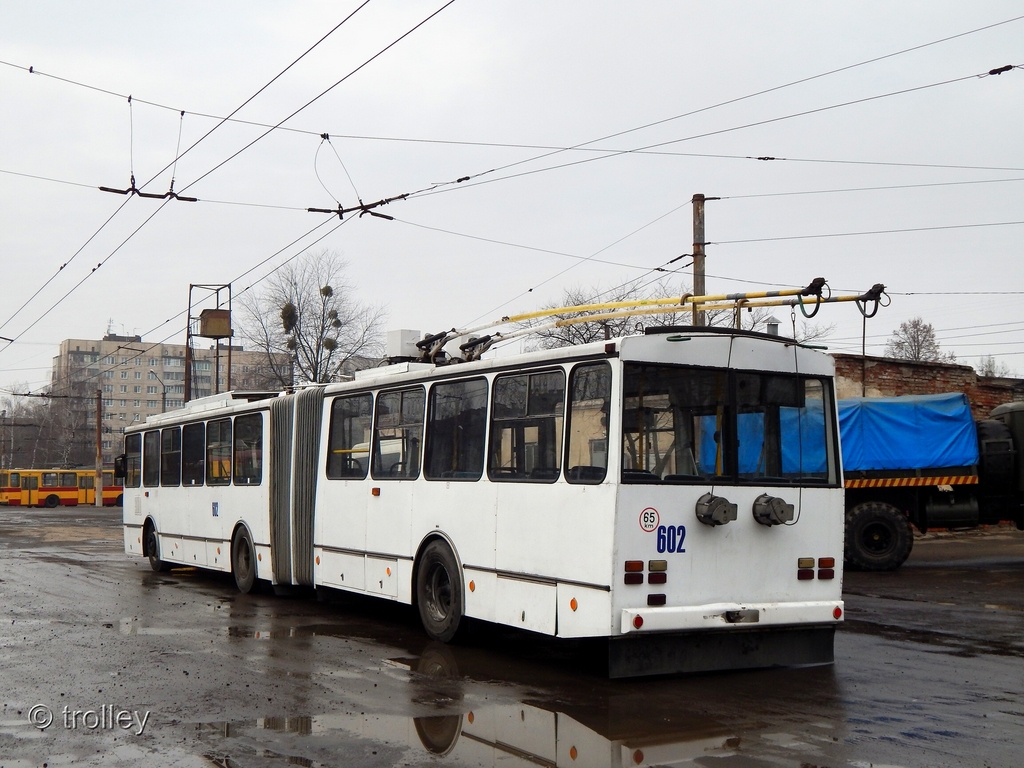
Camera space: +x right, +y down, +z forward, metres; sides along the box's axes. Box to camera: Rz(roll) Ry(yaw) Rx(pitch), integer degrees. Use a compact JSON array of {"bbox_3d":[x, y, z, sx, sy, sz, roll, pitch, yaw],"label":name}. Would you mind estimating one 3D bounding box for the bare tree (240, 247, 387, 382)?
[{"bbox_3d":[-12.062,-0.163,75.386,8.900,15.916,8.400,1,-4,0],"label":"bare tree"}]

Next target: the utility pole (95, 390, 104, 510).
[{"bbox_3d":[-32.621,5.119,100.641,0.420,9.188,0.420,-1,-4,0],"label":"utility pole"}]

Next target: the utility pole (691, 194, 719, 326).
[{"bbox_3d":[4.978,-0.350,33.635,0.330,9.459,0.330,0,-4,0],"label":"utility pole"}]

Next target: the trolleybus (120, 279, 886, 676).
[{"bbox_3d":[-2.144,1.309,18.136,2.600,3.490,18.300,4,-5,-30],"label":"trolleybus"}]

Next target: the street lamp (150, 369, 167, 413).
[{"bbox_3d":[-28.726,4.437,102.563,1.500,11.339,0.350,2,-5,-17],"label":"street lamp"}]

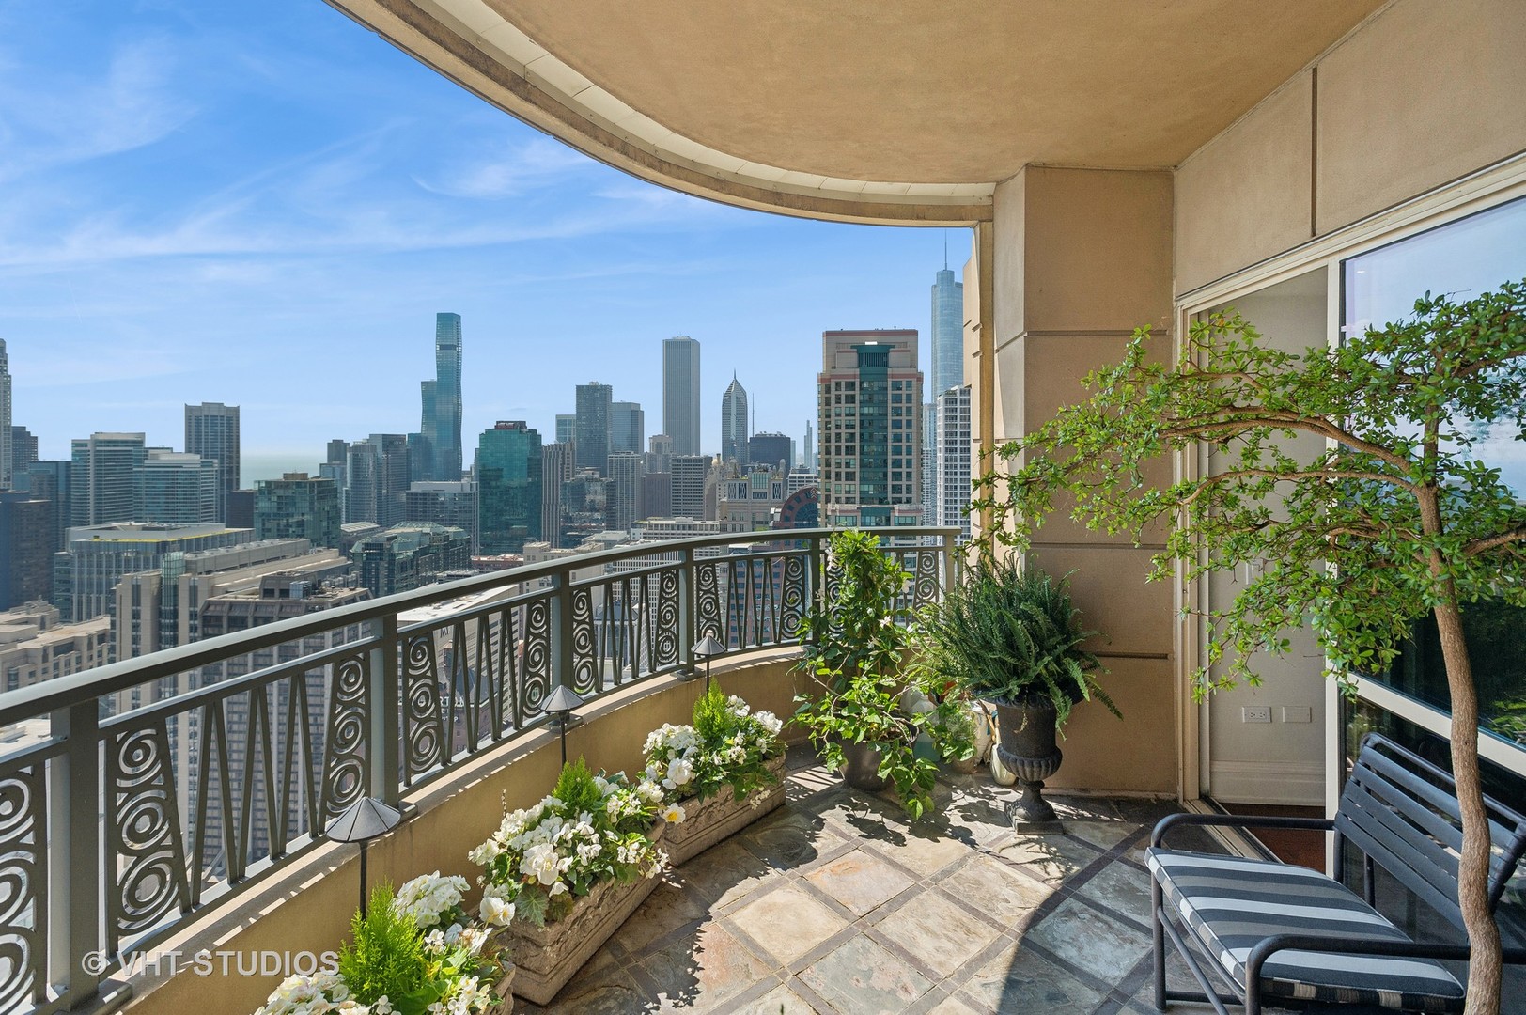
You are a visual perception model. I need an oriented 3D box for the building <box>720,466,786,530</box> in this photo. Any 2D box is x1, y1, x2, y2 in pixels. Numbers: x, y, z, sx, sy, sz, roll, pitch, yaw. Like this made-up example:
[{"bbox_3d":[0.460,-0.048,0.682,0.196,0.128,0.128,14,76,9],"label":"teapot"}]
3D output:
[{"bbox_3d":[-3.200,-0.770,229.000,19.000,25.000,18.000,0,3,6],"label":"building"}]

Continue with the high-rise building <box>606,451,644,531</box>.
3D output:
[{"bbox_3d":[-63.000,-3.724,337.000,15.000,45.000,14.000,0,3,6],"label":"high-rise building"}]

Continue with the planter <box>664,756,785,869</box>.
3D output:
[{"bbox_3d":[-0.185,1.164,2.879,0.210,0.205,0.615,3,4,41],"label":"planter"}]

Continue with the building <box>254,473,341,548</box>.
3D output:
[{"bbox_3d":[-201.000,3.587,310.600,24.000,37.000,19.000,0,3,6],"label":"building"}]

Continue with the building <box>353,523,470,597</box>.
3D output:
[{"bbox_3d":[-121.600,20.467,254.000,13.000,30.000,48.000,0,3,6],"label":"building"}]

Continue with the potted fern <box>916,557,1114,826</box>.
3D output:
[{"bbox_3d":[0.985,0.725,2.880,0.780,1.070,0.720,0,3,0],"label":"potted fern"}]

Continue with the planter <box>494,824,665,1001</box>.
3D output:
[{"bbox_3d":[-0.562,1.212,2.253,0.210,0.205,0.598,1,3,23],"label":"planter"}]

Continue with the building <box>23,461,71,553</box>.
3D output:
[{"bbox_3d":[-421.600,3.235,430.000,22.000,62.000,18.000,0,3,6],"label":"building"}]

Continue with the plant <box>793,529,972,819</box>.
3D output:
[{"bbox_3d":[0.540,0.670,3.240,0.770,1.120,0.700,0,3,0],"label":"plant"}]

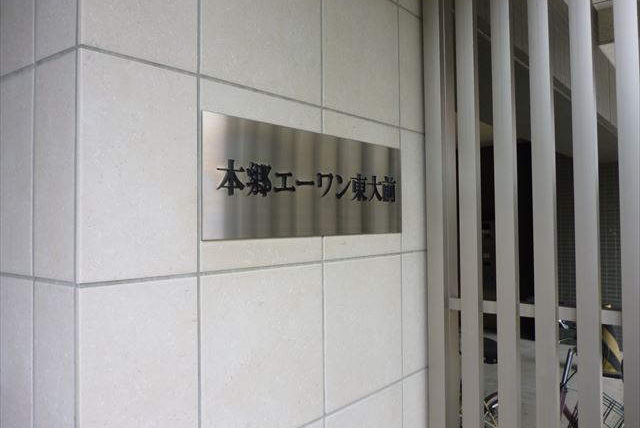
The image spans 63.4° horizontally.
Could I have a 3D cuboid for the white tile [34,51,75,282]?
[{"bbox_3d":[-0.472,-0.081,0.942,0.171,0.403,0.020,-1,-1,40],"label":"white tile"}]

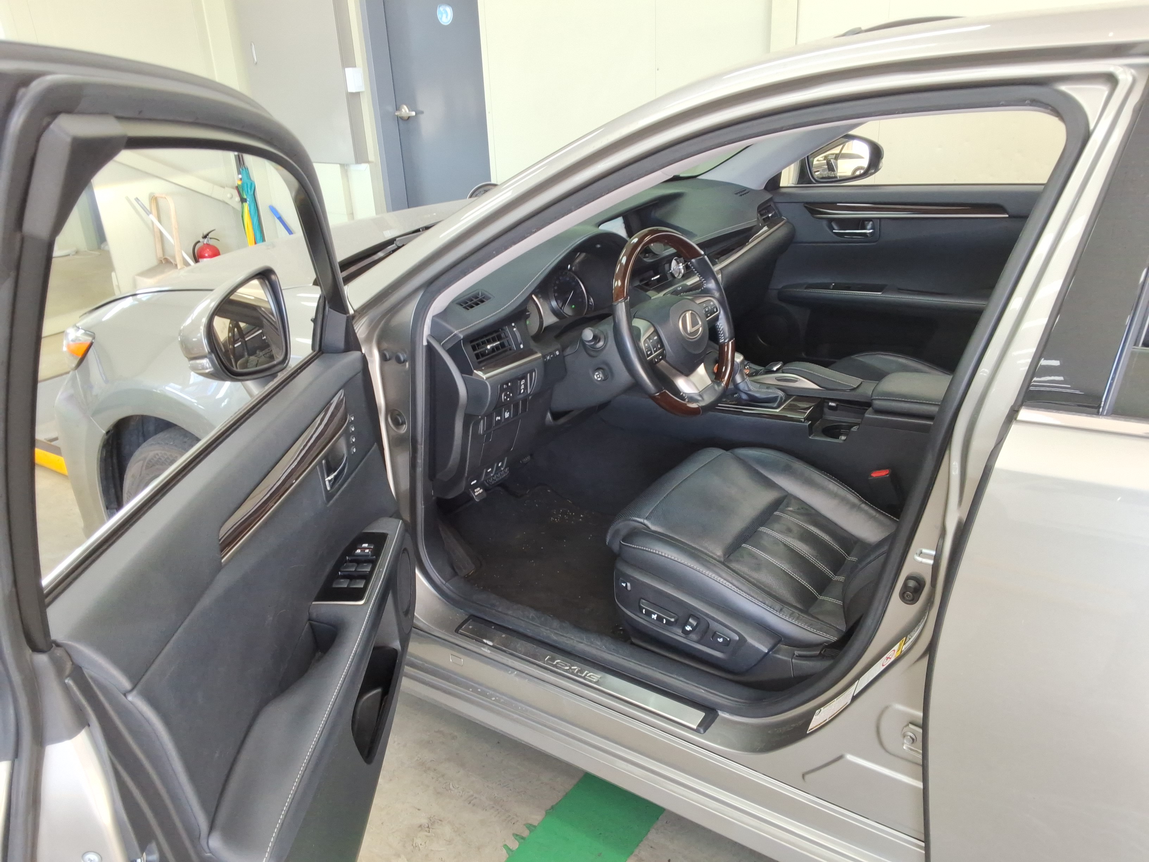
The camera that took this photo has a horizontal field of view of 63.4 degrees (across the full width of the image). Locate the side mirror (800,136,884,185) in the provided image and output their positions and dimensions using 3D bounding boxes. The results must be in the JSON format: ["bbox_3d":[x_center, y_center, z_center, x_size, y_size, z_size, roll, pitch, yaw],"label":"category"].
[{"bbox_3d":[0.827,-0.837,2.840,0.230,0.165,0.130,5,23,20],"label":"side mirror"}]

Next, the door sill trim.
[{"bbox_3d":[0.000,0.434,1.680,0.545,0.018,0.060,13,27,35],"label":"door sill trim"}]

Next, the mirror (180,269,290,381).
[{"bbox_3d":[-0.524,-0.163,1.410,0.115,0.160,0.210,4,23,18],"label":"mirror"}]

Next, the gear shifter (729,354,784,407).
[{"bbox_3d":[0.425,-0.118,2.143,0.125,0.118,0.080,13,27,35],"label":"gear shifter"}]

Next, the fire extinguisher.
[{"bbox_3d":[-2.160,-0.979,5.583,0.165,0.450,0.140,-11,23,-19],"label":"fire extinguisher"}]

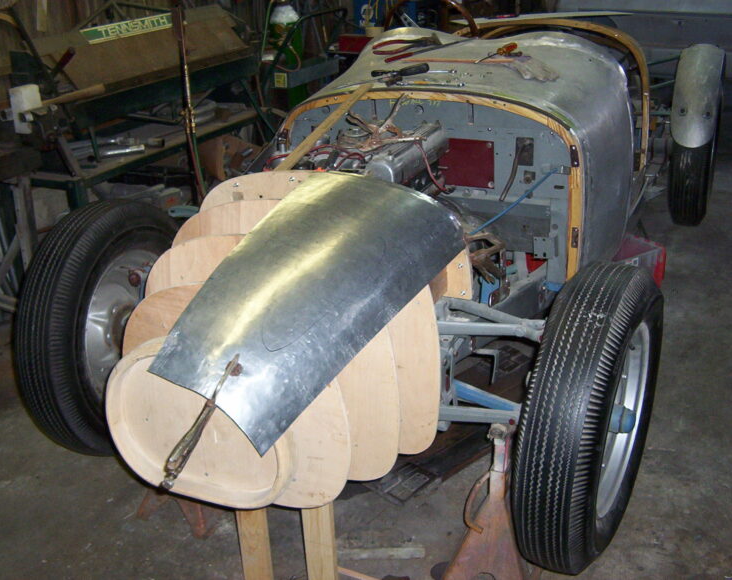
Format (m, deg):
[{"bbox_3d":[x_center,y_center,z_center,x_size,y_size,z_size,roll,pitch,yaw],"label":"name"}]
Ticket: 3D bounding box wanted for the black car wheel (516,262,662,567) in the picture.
[{"bbox_3d":[0.475,0.264,1.814,0.146,0.663,0.663,12,27,27],"label":"black car wheel"}]

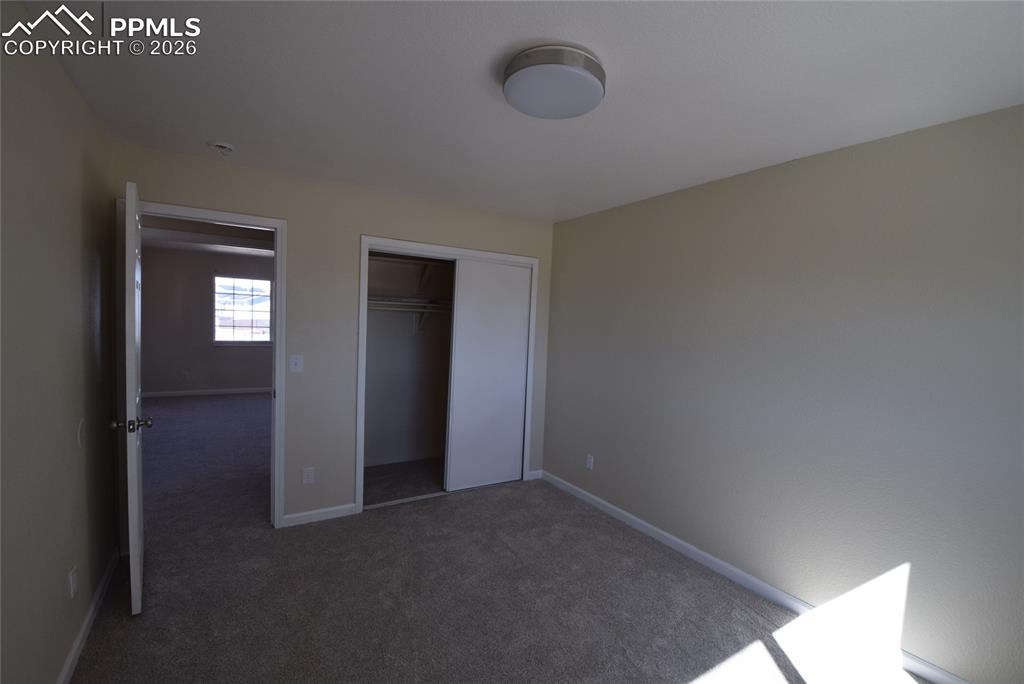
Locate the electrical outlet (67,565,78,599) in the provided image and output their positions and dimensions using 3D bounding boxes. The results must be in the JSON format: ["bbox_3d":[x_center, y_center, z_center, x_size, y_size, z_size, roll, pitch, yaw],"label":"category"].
[{"bbox_3d":[-1.809,0.989,1.761,0.010,0.115,0.072,0,4,-34],"label":"electrical outlet"}]

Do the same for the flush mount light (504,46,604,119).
[{"bbox_3d":[0.157,-0.963,1.616,0.375,0.075,0.375,2,3,0],"label":"flush mount light"}]

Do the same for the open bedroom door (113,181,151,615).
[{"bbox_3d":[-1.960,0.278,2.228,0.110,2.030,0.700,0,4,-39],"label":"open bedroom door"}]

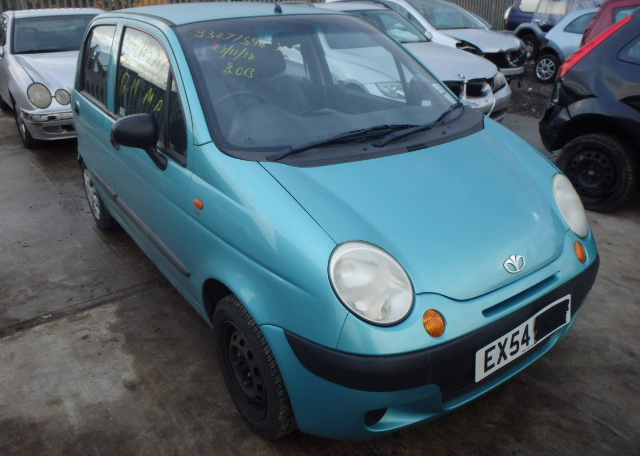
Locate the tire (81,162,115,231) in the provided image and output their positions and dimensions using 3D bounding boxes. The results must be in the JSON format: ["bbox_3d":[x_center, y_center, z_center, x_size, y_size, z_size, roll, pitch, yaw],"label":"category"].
[{"bbox_3d":[-1.551,-0.252,3.690,0.150,0.530,0.530,-17,28,-31],"label":"tire"}]

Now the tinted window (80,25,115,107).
[{"bbox_3d":[-1.251,-0.930,2.917,0.050,0.420,0.660,3,16,-38],"label":"tinted window"}]

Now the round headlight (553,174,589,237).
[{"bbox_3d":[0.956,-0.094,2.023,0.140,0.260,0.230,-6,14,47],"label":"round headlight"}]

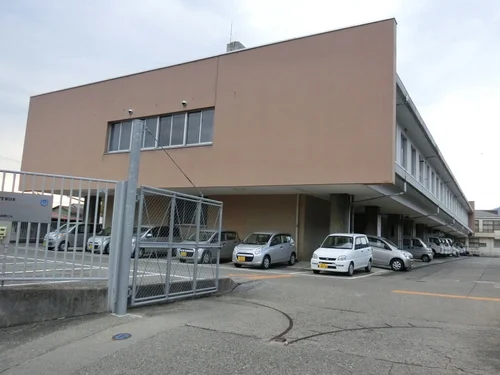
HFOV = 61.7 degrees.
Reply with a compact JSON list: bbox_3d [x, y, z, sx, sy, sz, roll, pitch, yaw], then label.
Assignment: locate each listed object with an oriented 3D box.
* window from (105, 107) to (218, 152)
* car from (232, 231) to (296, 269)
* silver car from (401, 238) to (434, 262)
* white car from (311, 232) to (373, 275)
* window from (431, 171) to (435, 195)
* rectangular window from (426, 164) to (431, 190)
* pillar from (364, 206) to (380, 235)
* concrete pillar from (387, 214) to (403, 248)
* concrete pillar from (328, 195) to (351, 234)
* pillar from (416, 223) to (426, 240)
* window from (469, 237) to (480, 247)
[{"bbox_3d":[-4.902,-2.865,21.915,7.391,1.903,0.180,-1,-8,30],"label":"window"},{"bbox_3d":[0.657,2.708,18.305,1.475,1.520,3.395,-2,-8,33],"label":"car"},{"bbox_3d":[12.372,4.690,32.429,3.395,1.870,1.475,-1,-8,30],"label":"silver car"},{"bbox_3d":[3.682,2.593,16.612,1.475,1.555,3.395,-2,-8,32],"label":"white car"},{"bbox_3d":[14.870,-0.288,34.111,0.120,1.781,1.932,-1,-8,30],"label":"window"},{"bbox_3d":[13.743,-0.654,32.215,0.150,1.850,1.800,-1,-8,30],"label":"rectangular window"},{"bbox_3d":[7.531,2.873,25.611,0.840,3.382,0.840,-1,-8,30],"label":"pillar"},{"bbox_3d":[10.657,3.733,30.985,0.700,3.467,0.700,-1,-8,30],"label":"concrete pillar"},{"bbox_3d":[4.220,2.076,19.925,0.700,3.467,0.700,-1,-8,30],"label":"concrete pillar"},{"bbox_3d":[17.225,5.384,42.133,0.840,3.352,0.840,-1,-8,30],"label":"pillar"},{"bbox_3d":[41.802,10.241,78.000,2.000,1.800,0.150,-1,-8,30],"label":"window"}]

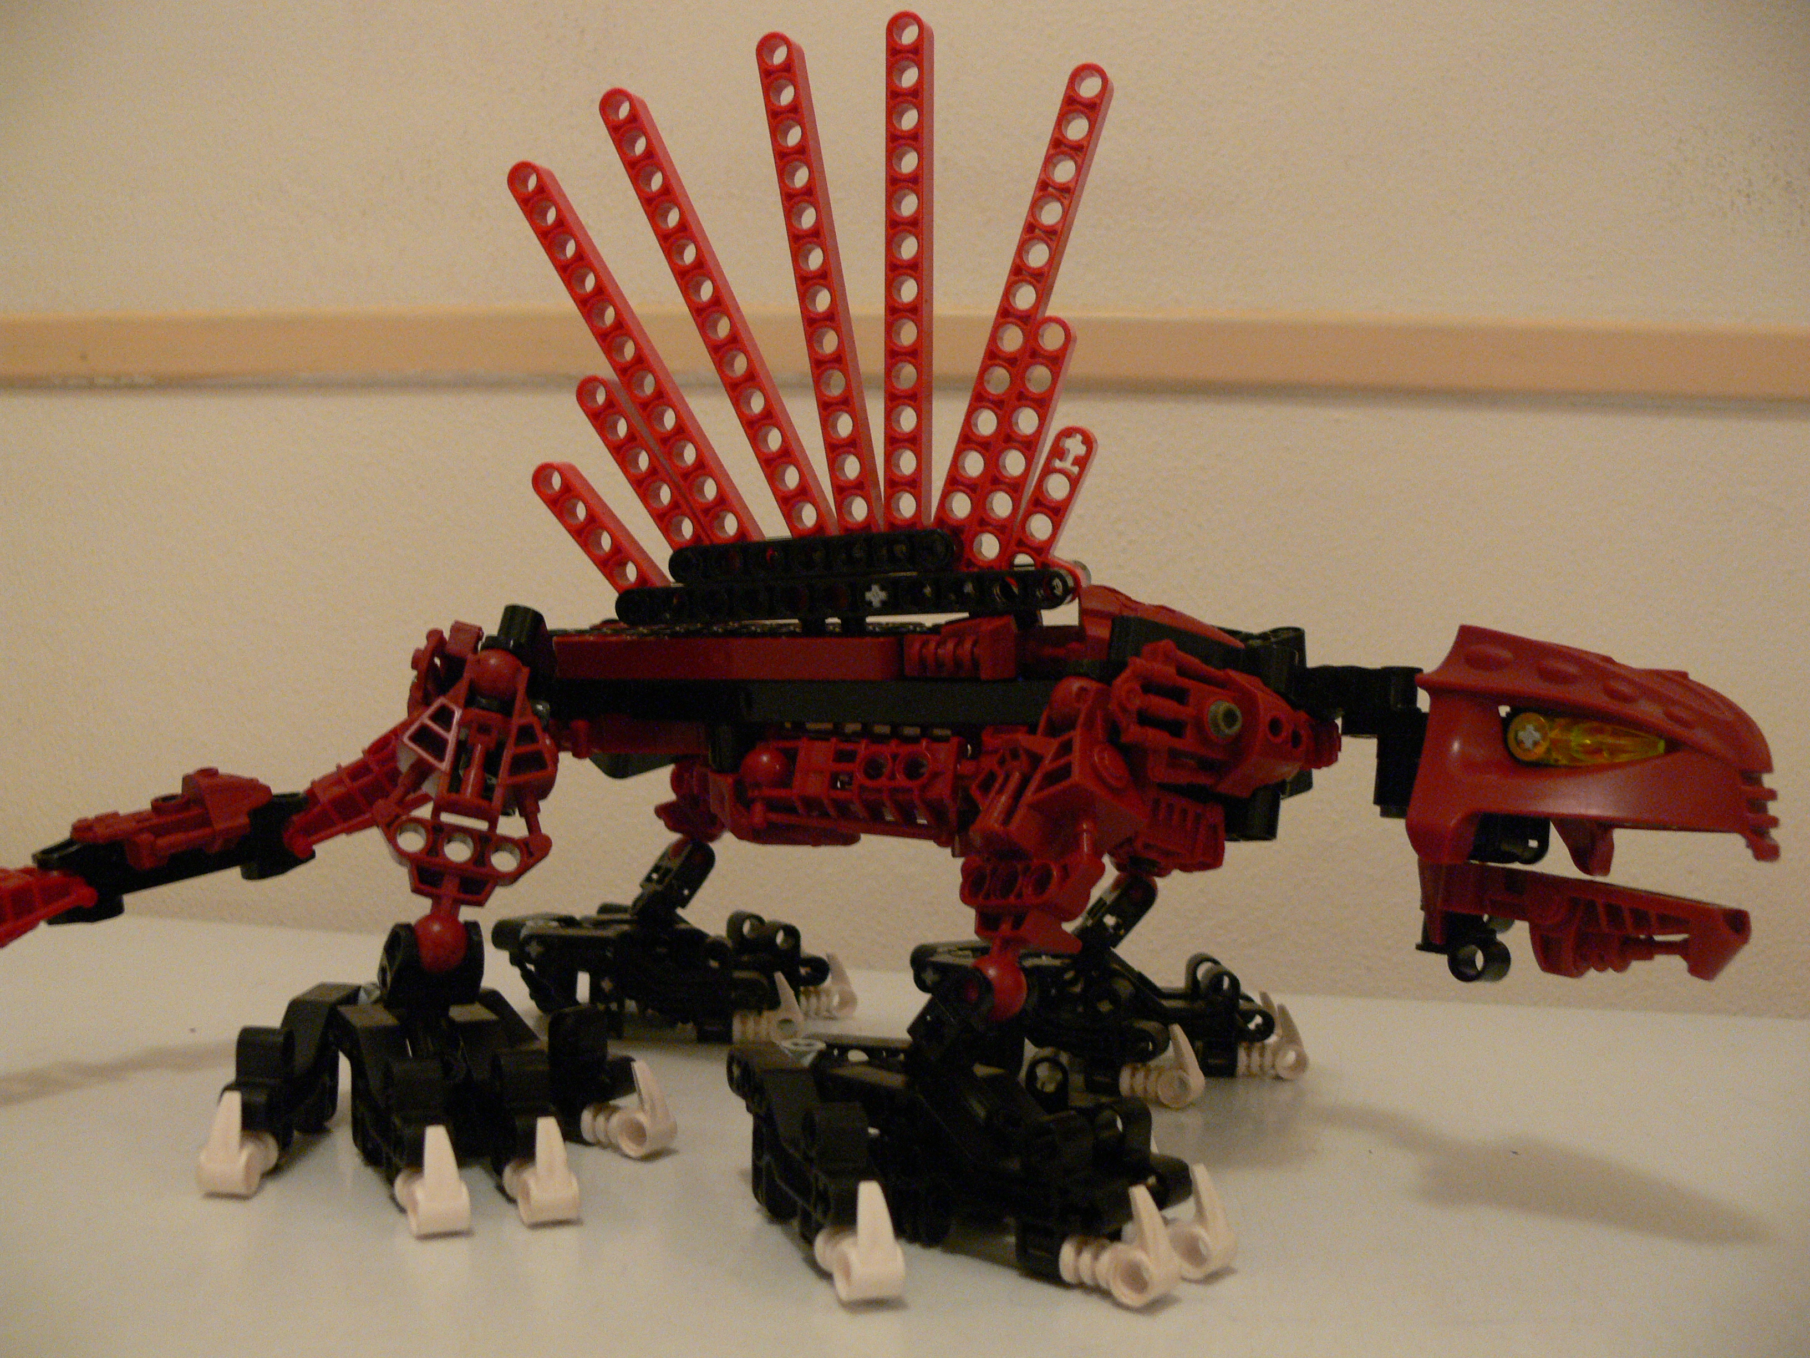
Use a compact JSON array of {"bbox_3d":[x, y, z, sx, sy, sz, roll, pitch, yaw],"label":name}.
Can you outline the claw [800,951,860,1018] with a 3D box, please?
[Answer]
[{"bbox_3d":[-0.021,0.075,0.447,0.016,0.016,0.008,2,1,-22],"label":"claw"}]

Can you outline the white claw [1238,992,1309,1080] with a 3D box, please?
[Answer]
[{"bbox_3d":[0.081,0.079,0.403,0.016,0.016,0.008,2,1,10],"label":"white claw"}]

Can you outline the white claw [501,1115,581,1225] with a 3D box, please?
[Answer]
[{"bbox_3d":[-0.056,0.075,0.283,0.008,0.015,0.015,2,0,-29],"label":"white claw"}]

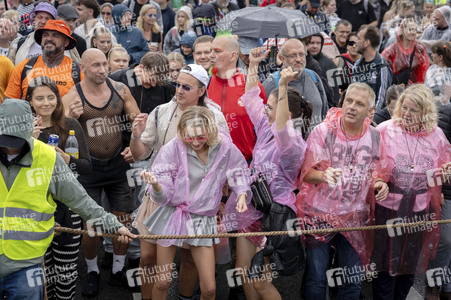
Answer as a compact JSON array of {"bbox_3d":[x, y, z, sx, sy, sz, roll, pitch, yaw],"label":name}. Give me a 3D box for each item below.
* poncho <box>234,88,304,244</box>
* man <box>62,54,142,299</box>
[{"bbox_3d":[0.269,0.083,4.867,0.360,0.962,0.440,-12,20,-36],"label":"poncho"},{"bbox_3d":[-0.871,0.163,5.741,0.570,1.780,0.400,-3,16,-12],"label":"man"}]

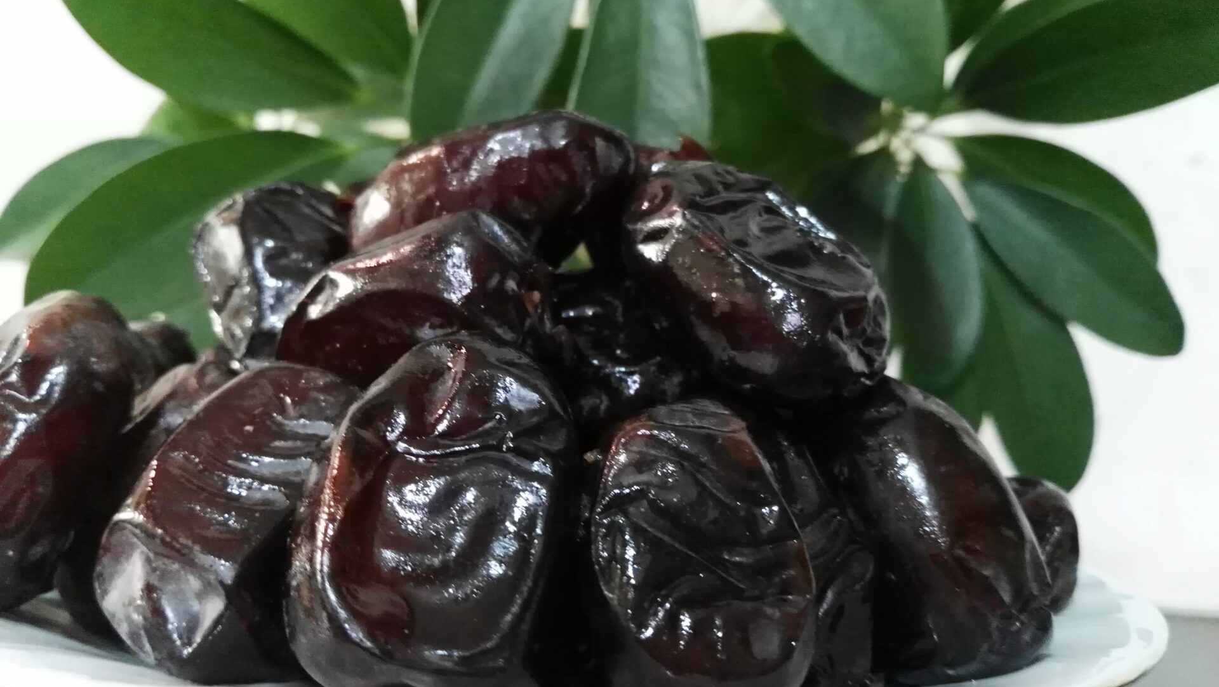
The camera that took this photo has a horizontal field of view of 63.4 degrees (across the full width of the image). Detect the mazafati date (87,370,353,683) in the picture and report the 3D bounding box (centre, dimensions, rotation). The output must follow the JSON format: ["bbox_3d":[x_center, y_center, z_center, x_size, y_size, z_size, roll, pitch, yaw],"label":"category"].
[{"bbox_3d":[-0.046,0.021,0.118,0.023,0.038,0.022,23,-20,0],"label":"mazafati date"}]

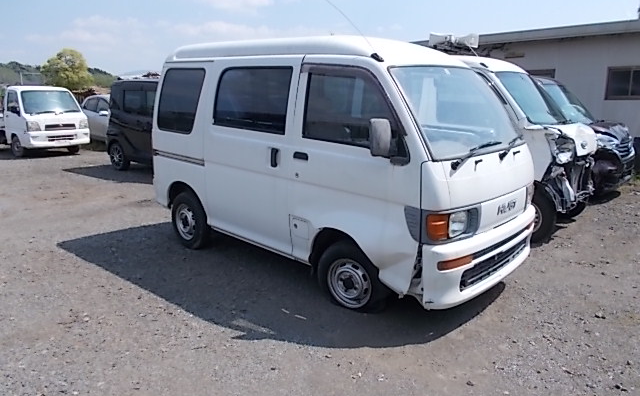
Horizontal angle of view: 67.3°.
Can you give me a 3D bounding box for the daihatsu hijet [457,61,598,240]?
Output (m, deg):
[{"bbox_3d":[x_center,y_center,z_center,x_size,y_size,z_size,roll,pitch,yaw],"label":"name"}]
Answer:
[{"bbox_3d":[1.445,-0.779,5.836,3.300,1.870,1.475,10,15,42],"label":"daihatsu hijet"}]

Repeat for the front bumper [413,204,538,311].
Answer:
[{"bbox_3d":[1.070,0.359,3.079,0.270,0.390,1.385,14,17,41],"label":"front bumper"}]

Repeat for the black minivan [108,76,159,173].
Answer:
[{"bbox_3d":[-2.609,-1.395,9.357,3.395,1.750,1.475,8,14,36],"label":"black minivan"}]

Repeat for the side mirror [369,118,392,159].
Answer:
[{"bbox_3d":[0.323,-0.317,2.566,0.085,0.205,0.140,14,17,41],"label":"side mirror"}]

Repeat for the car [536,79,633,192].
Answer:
[{"bbox_3d":[3.402,-1.176,8.311,3.420,1.710,1.500,10,15,42],"label":"car"}]

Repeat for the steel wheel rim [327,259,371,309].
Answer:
[{"bbox_3d":[0.212,0.543,3.080,0.338,0.338,0.110,14,17,41],"label":"steel wheel rim"}]

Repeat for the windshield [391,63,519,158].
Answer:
[{"bbox_3d":[0.913,-0.579,3.049,1.240,0.660,0.110,-11,-20,-46],"label":"windshield"}]

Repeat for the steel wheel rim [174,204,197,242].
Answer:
[{"bbox_3d":[-1.175,0.209,4.336,0.338,0.338,0.110,14,17,41],"label":"steel wheel rim"}]

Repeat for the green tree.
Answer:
[{"bbox_3d":[-19.959,-9.018,38.539,3.900,5.702,3.900,-5,12,-26],"label":"green tree"}]

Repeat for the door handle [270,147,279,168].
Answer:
[{"bbox_3d":[-0.320,-0.278,3.304,0.070,0.140,0.040,14,17,41],"label":"door handle"}]

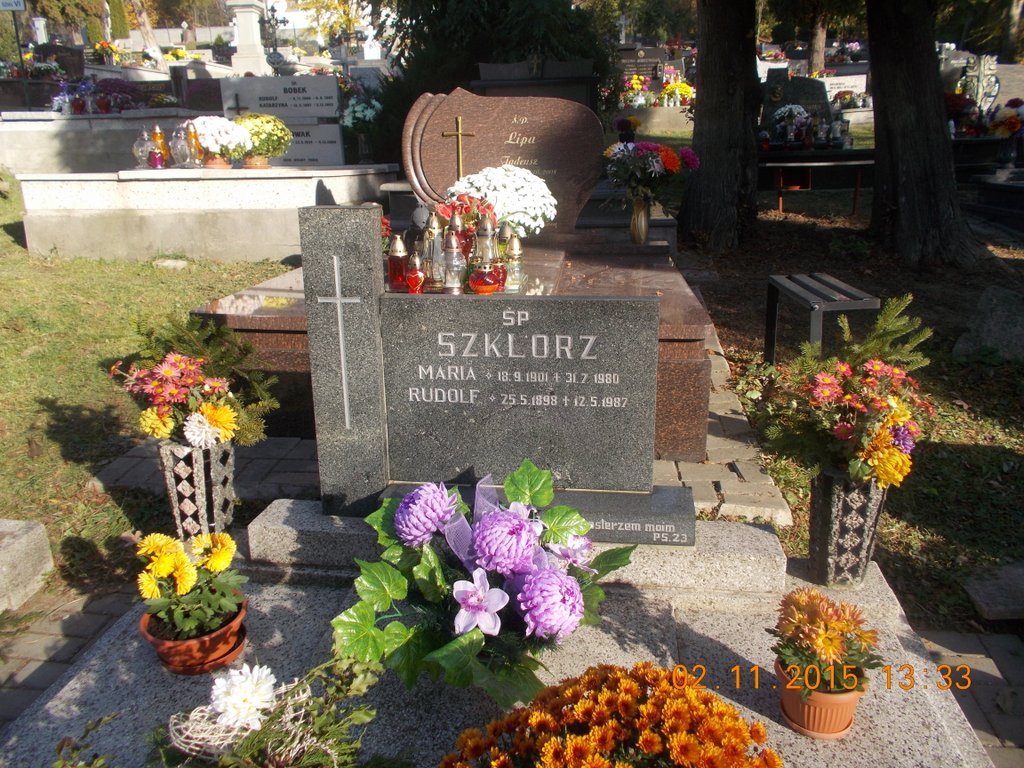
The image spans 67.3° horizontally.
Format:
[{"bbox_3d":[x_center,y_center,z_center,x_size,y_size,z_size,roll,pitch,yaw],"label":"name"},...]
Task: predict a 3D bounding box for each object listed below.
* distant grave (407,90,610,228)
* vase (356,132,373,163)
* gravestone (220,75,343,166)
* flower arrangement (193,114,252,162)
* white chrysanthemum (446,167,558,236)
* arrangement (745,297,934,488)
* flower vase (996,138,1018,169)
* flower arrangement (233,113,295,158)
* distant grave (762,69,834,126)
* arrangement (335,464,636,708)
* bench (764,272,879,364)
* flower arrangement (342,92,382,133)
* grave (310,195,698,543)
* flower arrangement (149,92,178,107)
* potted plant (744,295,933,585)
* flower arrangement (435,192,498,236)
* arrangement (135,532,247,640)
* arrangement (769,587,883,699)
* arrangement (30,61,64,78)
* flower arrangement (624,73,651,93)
[{"bbox_3d":[-0.047,-1.216,4.240,1.090,0.810,0.150,1,14,7],"label":"distant grave"},{"bbox_3d":[-1.218,-1.953,6.350,0.130,0.250,0.130,1,14,7],"label":"vase"},{"bbox_3d":[-1.850,-2.124,6.200,0.990,0.740,0.200,1,15,7],"label":"gravestone"},{"bbox_3d":[-2.191,-1.833,5.800,0.460,0.390,0.450,1,15,7],"label":"flower arrangement"},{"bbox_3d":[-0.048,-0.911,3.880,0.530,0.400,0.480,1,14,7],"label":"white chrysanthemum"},{"bbox_3d":[0.738,0.015,1.750,0.380,0.385,0.310,1,14,7],"label":"arrangement"},{"bbox_3d":[4.188,-1.948,6.500,0.150,0.260,0.150,1,14,7],"label":"flower vase"},{"bbox_3d":[-1.890,-1.890,5.850,0.440,0.330,0.420,1,14,7],"label":"flower arrangement"},{"bbox_3d":[3.230,-3.218,8.700,0.800,0.740,0.140,1,14,7],"label":"distant grave"},{"bbox_3d":[-0.045,0.368,1.510,0.560,0.420,0.430,1,15,9],"label":"arrangement"},{"bbox_3d":[1.362,-0.211,3.459,0.310,0.460,1.030,2,14,10],"label":"bench"},{"bbox_3d":[-1.234,-2.242,6.350,0.330,0.310,0.300,1,14,7],"label":"flower arrangement"},{"bbox_3d":[-0.028,-0.027,1.875,0.953,0.790,0.165,1,15,9],"label":"grave"},{"bbox_3d":[-3.852,-3.144,8.500,0.340,0.180,0.300,1,15,9],"label":"flower arrangement"},{"bbox_3d":[0.748,0.140,1.810,0.410,0.670,0.350,1,15,9],"label":"potted plant"},{"bbox_3d":[-0.248,-0.909,4.200,0.340,0.270,0.300,1,15,9],"label":"flower arrangement"},{"bbox_3d":[-0.627,0.399,1.500,0.190,0.165,0.175,1,14,7],"label":"arrangement"},{"bbox_3d":[0.555,0.453,1.370,0.190,0.165,0.180,1,15,9],"label":"arrangement"},{"bbox_3d":[-6.764,-4.580,11.200,0.450,0.250,0.380,1,14,7],"label":"arrangement"},{"bbox_3d":[1.877,-4.508,11.500,0.390,0.300,0.340,1,15,9],"label":"flower arrangement"}]

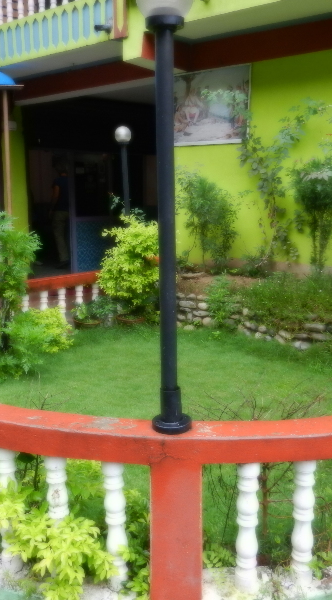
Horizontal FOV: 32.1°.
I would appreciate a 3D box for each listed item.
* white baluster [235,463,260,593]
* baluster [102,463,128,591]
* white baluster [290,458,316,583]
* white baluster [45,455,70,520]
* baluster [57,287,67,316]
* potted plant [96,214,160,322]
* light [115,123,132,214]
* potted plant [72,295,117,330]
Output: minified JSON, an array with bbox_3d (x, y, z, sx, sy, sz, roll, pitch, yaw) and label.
[{"bbox_3d":[0.277,0.747,1.961,0.082,0.484,0.082,0,10,0],"label":"white baluster"},{"bbox_3d":[-0.166,0.747,1.900,0.072,0.458,0.072,-2,11,-6],"label":"baluster"},{"bbox_3d":[0.451,0.699,1.900,0.077,0.445,0.077,2,11,14],"label":"white baluster"},{"bbox_3d":[-0.376,0.742,2.016,0.082,0.484,0.082,0,10,0],"label":"white baluster"},{"bbox_3d":[-1.003,0.090,5.565,0.082,0.484,0.082,0,10,0],"label":"baluster"},{"bbox_3d":[-0.328,-0.283,5.495,0.668,1.058,0.630,-1,10,-3],"label":"potted plant"},{"bbox_3d":[-0.423,-1.134,6.289,0.185,1.485,0.185,0,10,0],"label":"light"},{"bbox_3d":[-0.709,0.127,5.650,0.446,0.311,0.446,-2,11,-7],"label":"potted plant"}]

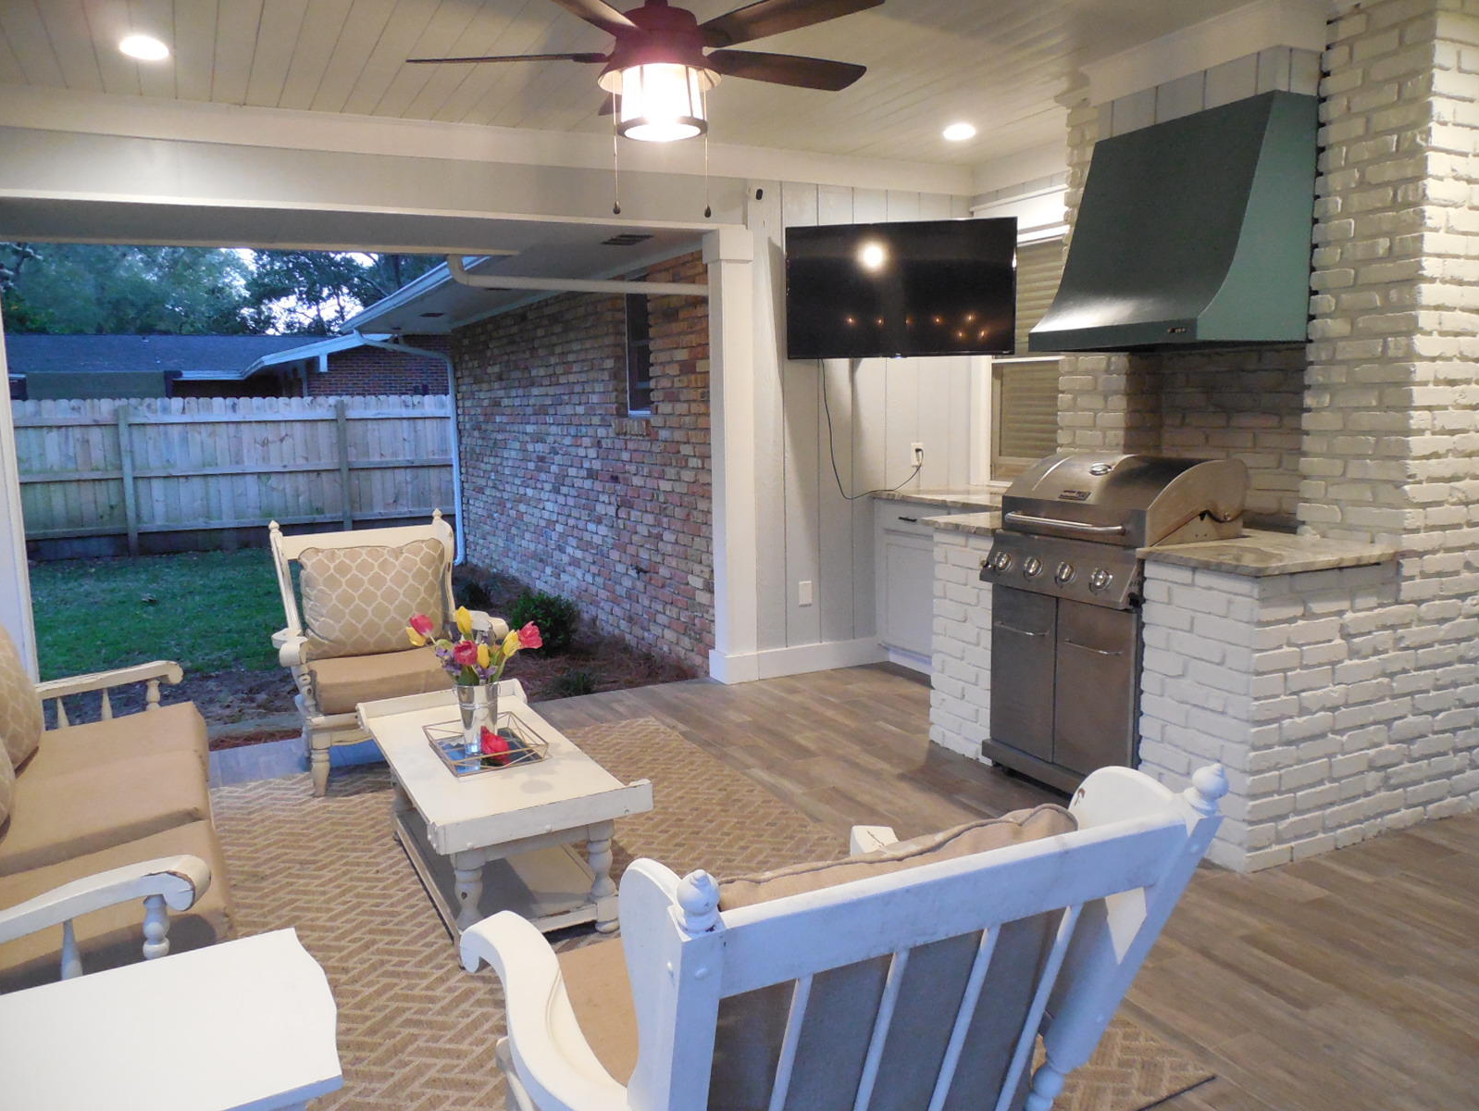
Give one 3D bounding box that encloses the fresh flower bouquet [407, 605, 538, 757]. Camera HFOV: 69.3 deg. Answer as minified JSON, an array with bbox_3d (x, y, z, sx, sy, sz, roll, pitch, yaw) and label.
[{"bbox_3d":[-0.756,0.350,2.991,0.330,0.410,0.300,-6,10,-26],"label":"fresh flower bouquet"}]

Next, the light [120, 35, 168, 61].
[{"bbox_3d":[-1.825,-1.559,3.282,0.150,0.025,0.150,-6,10,-26],"label":"light"}]

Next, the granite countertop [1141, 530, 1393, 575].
[{"bbox_3d":[1.631,-0.001,3.291,0.650,0.038,0.455,-6,10,-26],"label":"granite countertop"}]

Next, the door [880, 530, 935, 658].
[{"bbox_3d":[0.849,0.191,5.257,0.025,0.595,0.480,-6,10,-26],"label":"door"}]

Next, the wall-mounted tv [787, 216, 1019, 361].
[{"bbox_3d":[0.750,-1.234,4.990,1.048,0.607,0.060,0,12,7],"label":"wall-mounted tv"}]

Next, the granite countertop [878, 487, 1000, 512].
[{"bbox_3d":[1.193,-0.268,5.076,0.620,0.038,1.160,-6,10,-26],"label":"granite countertop"}]

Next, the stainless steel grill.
[{"bbox_3d":[1.277,0.230,3.790,0.600,1.160,0.690,-6,10,-26],"label":"stainless steel grill"}]

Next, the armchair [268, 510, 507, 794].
[{"bbox_3d":[-1.410,0.334,4.286,0.830,0.940,0.810,-6,10,-26],"label":"armchair"}]

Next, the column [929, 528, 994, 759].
[{"bbox_3d":[1.111,0.307,4.298,0.580,0.865,0.320,-6,10,-26],"label":"column"}]

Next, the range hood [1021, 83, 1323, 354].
[{"bbox_3d":[1.475,-1.075,3.605,0.640,0.755,0.740,-6,10,-26],"label":"range hood"}]

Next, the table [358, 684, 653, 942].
[{"bbox_3d":[-0.720,0.744,3.123,0.535,0.440,1.158,-6,10,-26],"label":"table"}]

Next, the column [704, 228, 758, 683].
[{"bbox_3d":[-0.034,-0.449,5.196,0.190,2.150,0.165,-6,10,-26],"label":"column"}]

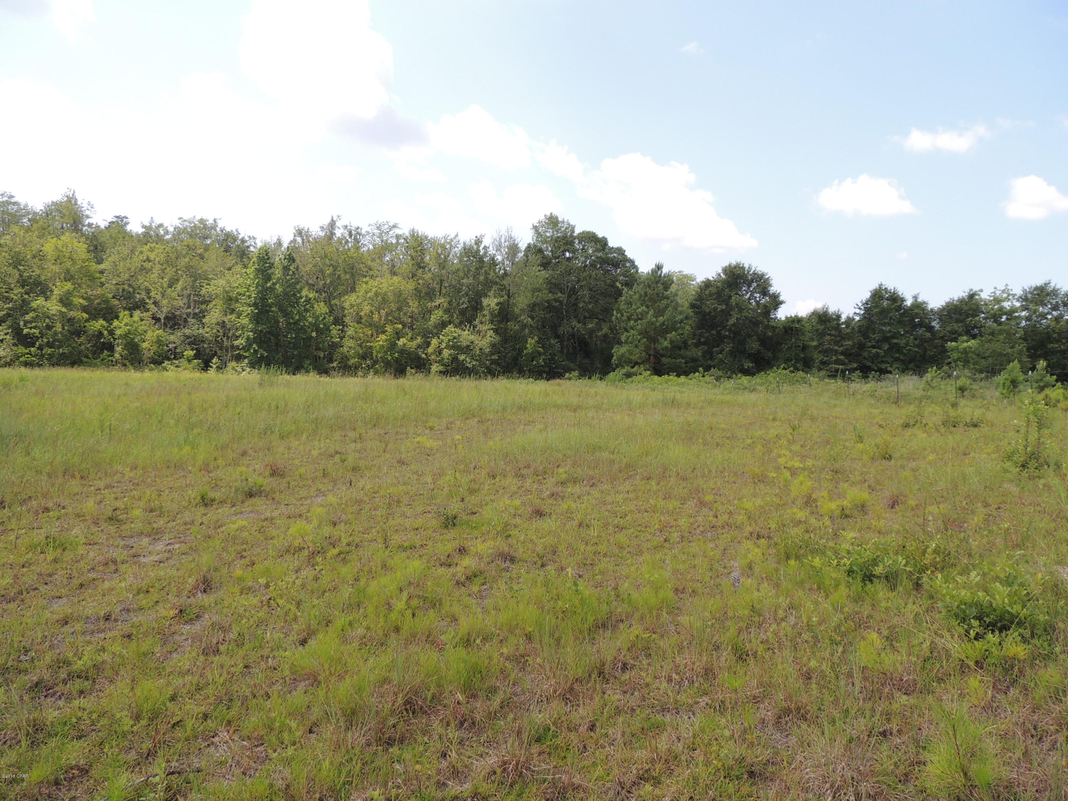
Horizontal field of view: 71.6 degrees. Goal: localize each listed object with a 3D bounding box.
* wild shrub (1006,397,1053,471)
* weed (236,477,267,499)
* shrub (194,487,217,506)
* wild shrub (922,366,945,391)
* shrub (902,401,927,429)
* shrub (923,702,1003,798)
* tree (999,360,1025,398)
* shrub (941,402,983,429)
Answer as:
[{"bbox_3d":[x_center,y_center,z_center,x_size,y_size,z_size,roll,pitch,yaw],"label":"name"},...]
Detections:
[{"bbox_3d":[7.691,0.514,11.500,0.559,1.099,0.531,2,3,34],"label":"wild shrub"},{"bbox_3d":[-3.437,1.063,9.000,0.344,0.237,0.310,-1,3,-21],"label":"weed"},{"bbox_3d":[-3.768,1.100,8.500,0.240,0.190,0.228,-1,3,-24],"label":"shrub"},{"bbox_3d":[18.866,-0.933,35.000,0.938,1.325,0.938,1,3,28],"label":"wild shrub"},{"bbox_3d":[10.028,0.370,19.500,0.569,0.697,0.540,1,3,27],"label":"shrub"},{"bbox_3d":[1.624,1.309,2.820,0.252,0.310,0.239,2,3,31],"label":"shrub"},{"bbox_3d":[19.347,-0.834,30.000,0.863,1.669,0.863,2,3,33],"label":"tree"},{"bbox_3d":[11.149,0.385,19.300,0.939,0.672,0.704,2,3,30],"label":"shrub"}]

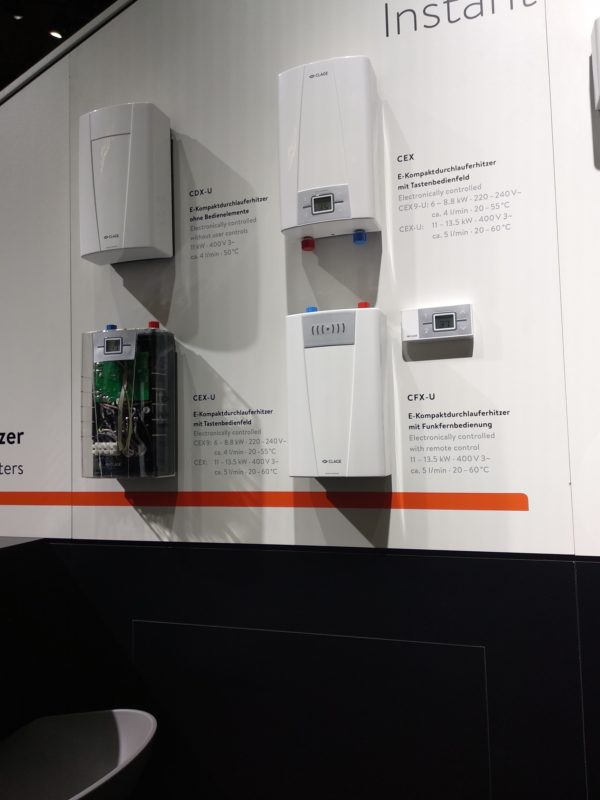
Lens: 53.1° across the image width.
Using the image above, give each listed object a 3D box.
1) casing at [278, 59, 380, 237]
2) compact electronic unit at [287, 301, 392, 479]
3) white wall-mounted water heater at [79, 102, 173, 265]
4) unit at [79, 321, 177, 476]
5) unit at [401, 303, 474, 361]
[{"bbox_3d":[0.055,-0.456,1.129,0.177,0.311,0.102,-3,-3,17],"label":"casing"},{"bbox_3d":[0.070,-0.016,1.104,0.177,0.311,0.102,-3,-3,17],"label":"compact electronic unit"},{"bbox_3d":[-0.366,-0.447,1.260,0.177,0.295,0.102,-3,-3,17],"label":"white wall-mounted water heater"},{"bbox_3d":[-0.354,0.002,1.237,0.177,0.311,0.102,-3,-3,17],"label":"unit"},{"bbox_3d":[0.249,-0.138,1.093,0.126,0.059,0.027,-3,-3,17],"label":"unit"}]

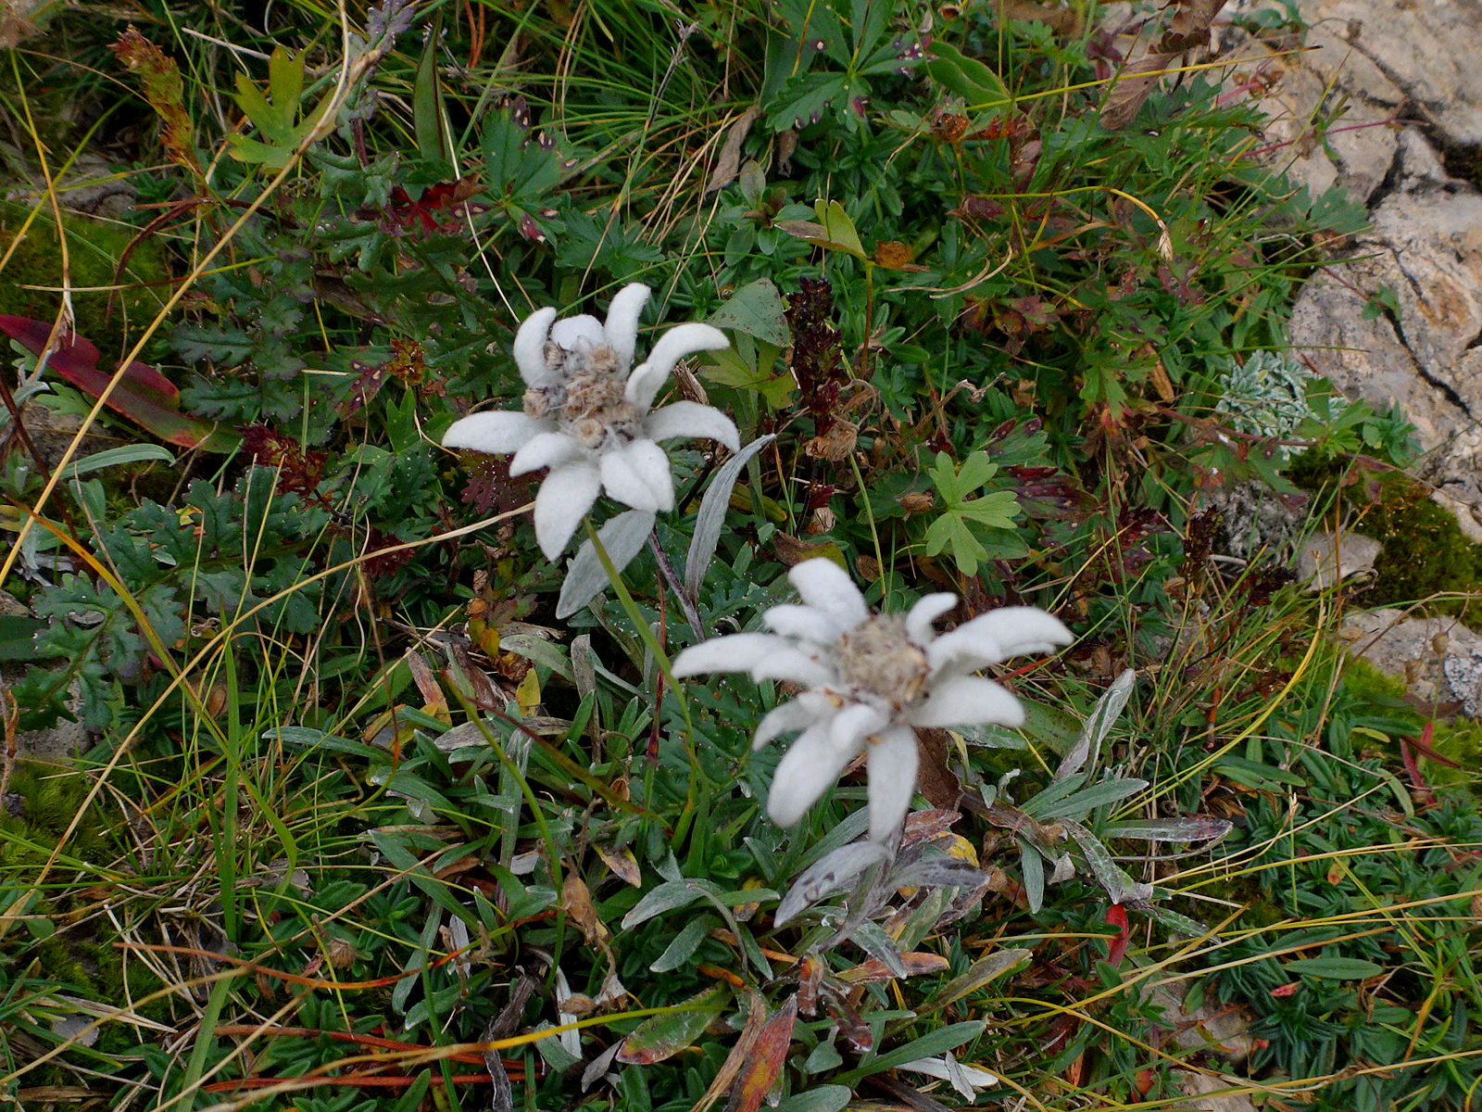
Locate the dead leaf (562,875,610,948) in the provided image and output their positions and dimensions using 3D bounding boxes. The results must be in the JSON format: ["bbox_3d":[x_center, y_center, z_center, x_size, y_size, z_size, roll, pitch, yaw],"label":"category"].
[{"bbox_3d":[-0.039,0.090,0.261,0.008,0.006,0.019,-19,71,-8],"label":"dead leaf"}]

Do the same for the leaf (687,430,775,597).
[{"bbox_3d":[-0.005,-0.009,0.254,0.009,0.043,0.008,33,18,18],"label":"leaf"}]

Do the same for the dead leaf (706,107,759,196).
[{"bbox_3d":[-0.003,-0.166,0.421,0.009,0.006,0.047,20,72,20],"label":"dead leaf"}]

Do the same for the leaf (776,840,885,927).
[{"bbox_3d":[0.019,0.068,0.215,0.028,0.005,0.007,-34,56,4],"label":"leaf"}]

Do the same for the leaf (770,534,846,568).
[{"bbox_3d":[0.021,-0.001,0.308,0.024,0.006,0.011,16,53,17],"label":"leaf"}]

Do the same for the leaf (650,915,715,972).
[{"bbox_3d":[-0.014,0.097,0.257,0.019,0.005,0.007,-32,61,-22],"label":"leaf"}]

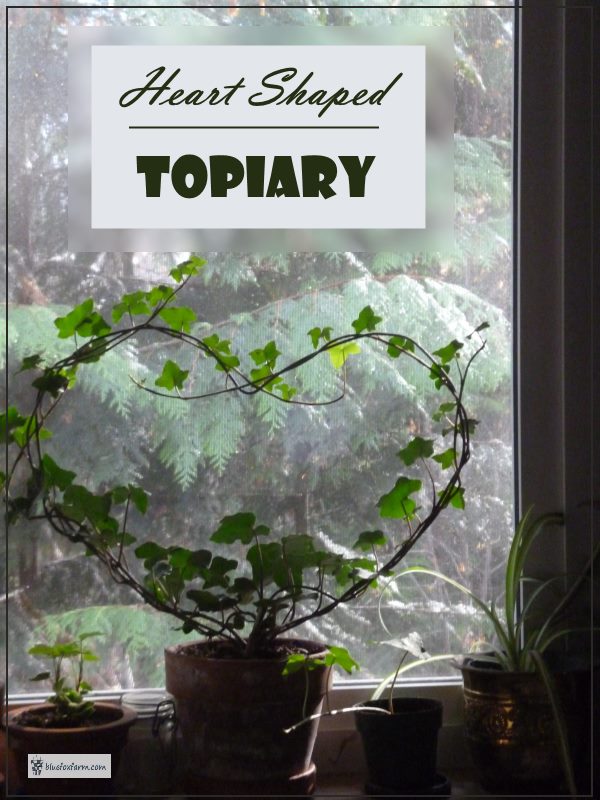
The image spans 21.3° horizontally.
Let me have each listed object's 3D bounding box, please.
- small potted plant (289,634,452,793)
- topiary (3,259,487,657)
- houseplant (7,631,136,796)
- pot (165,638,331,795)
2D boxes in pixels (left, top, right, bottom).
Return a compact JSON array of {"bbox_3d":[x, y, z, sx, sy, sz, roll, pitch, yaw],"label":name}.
[{"bbox_3d":[0.043,0.310,1.561,0.166,0.156,0.133,0,0,0],"label":"small potted plant"},{"bbox_3d":[-0.051,0.053,1.460,0.440,0.370,0.180,0,0,-11],"label":"topiary"},{"bbox_3d":[-0.217,0.303,1.512,0.126,0.170,0.126,0,0,-6],"label":"houseplant"},{"bbox_3d":[-0.051,0.318,1.576,0.164,0.143,0.164,0,0,0],"label":"pot"}]

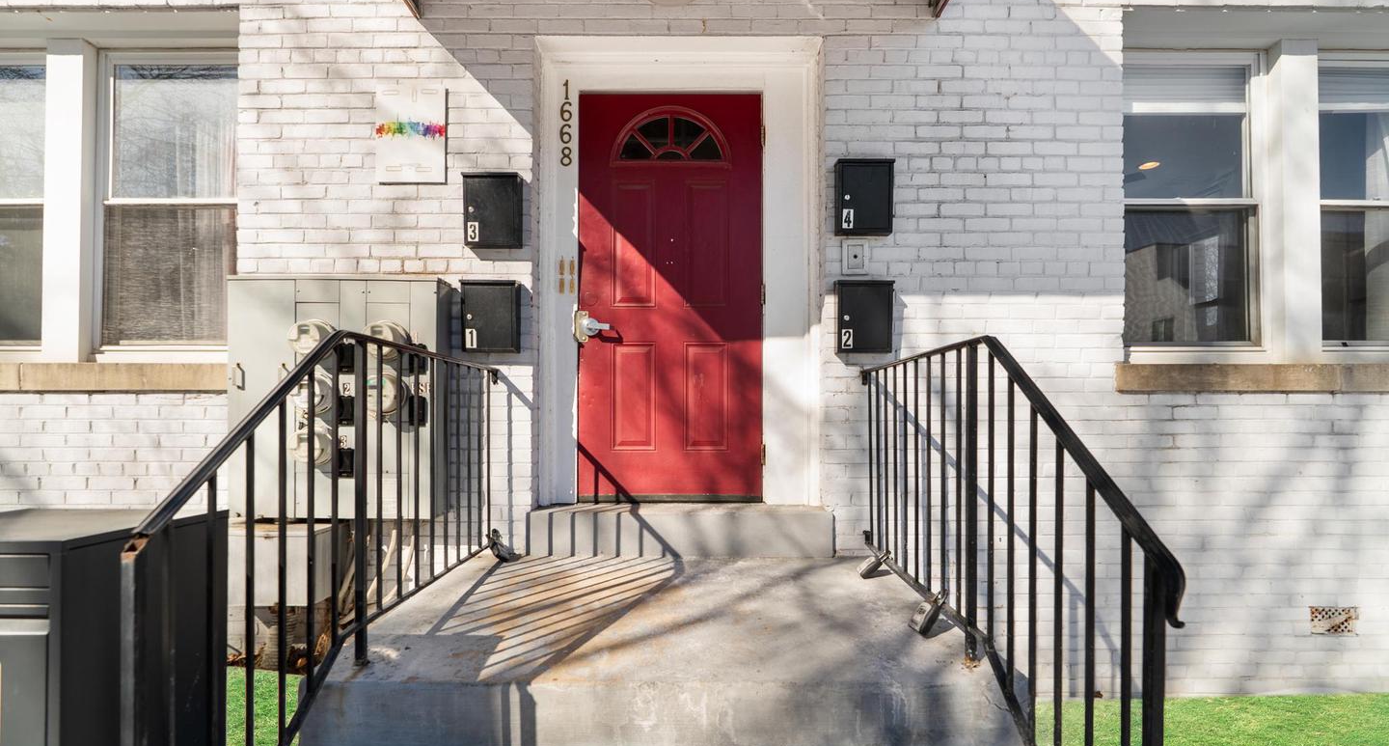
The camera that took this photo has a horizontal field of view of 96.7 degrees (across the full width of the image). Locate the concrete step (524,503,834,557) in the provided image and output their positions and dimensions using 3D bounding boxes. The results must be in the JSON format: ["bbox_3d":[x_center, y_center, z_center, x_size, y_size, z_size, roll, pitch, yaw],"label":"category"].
[{"bbox_3d":[-0.065,0.760,3.040,1.475,0.246,0.190,0,-2,0],"label":"concrete step"}]

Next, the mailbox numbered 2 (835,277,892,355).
[{"bbox_3d":[0.793,-0.260,2.900,0.250,0.335,0.105,0,-2,0],"label":"mailbox numbered 2"}]

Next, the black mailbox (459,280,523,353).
[{"bbox_3d":[-0.950,-0.262,2.900,0.250,0.335,0.105,0,-2,0],"label":"black mailbox"}]

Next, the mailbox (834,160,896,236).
[{"bbox_3d":[0.793,-0.815,2.900,0.250,0.335,0.105,0,-2,0],"label":"mailbox"}]

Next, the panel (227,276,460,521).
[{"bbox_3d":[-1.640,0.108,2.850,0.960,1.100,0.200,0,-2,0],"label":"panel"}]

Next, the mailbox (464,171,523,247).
[{"bbox_3d":[-0.943,-0.757,2.900,0.250,0.335,0.105,0,-2,0],"label":"mailbox"}]

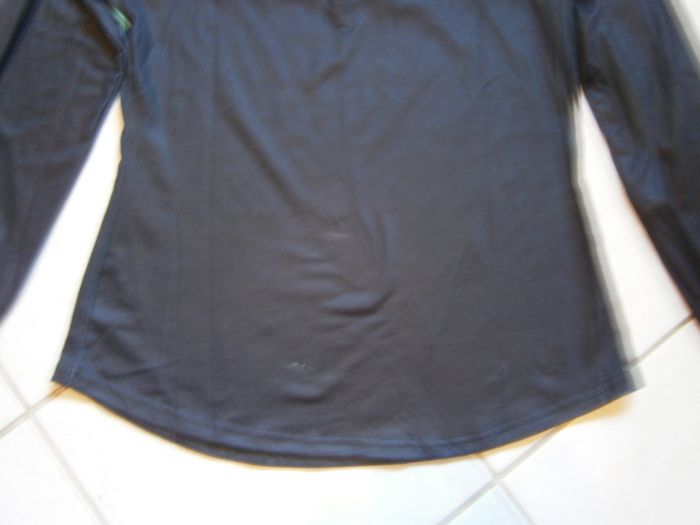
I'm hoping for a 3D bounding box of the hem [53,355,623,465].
[{"bbox_3d":[-0.004,0.132,0.462,0.522,0.020,0.092,0,81,0],"label":"hem"}]

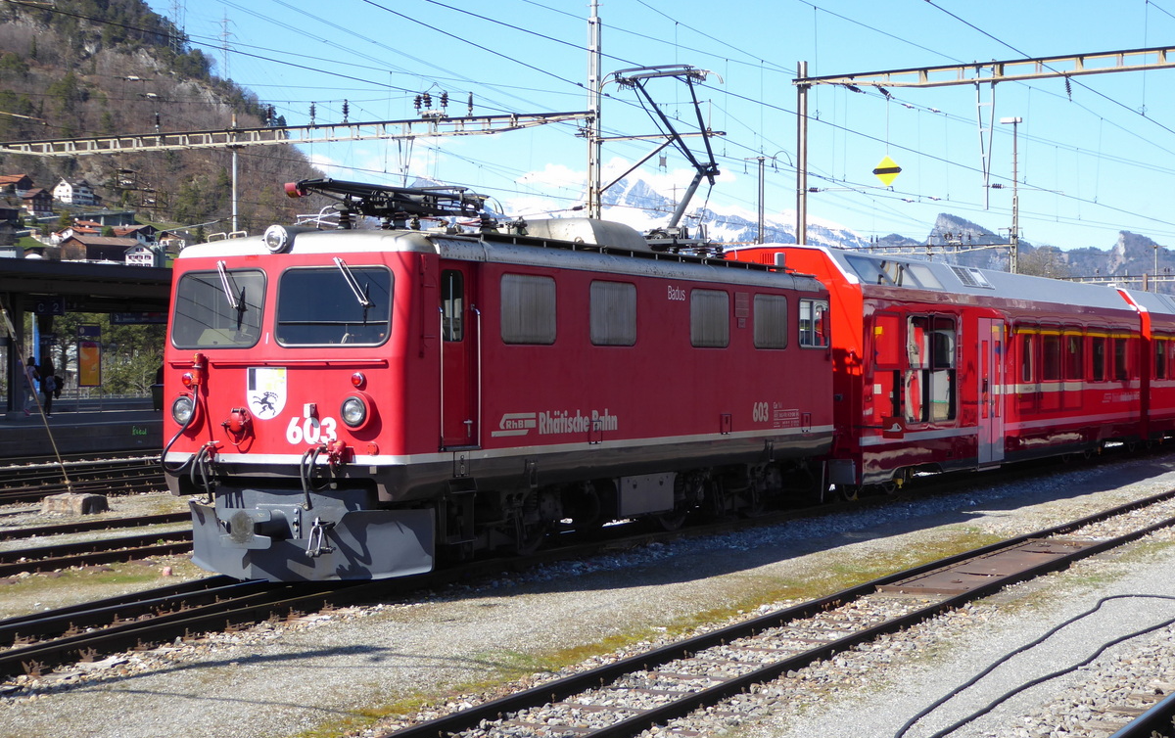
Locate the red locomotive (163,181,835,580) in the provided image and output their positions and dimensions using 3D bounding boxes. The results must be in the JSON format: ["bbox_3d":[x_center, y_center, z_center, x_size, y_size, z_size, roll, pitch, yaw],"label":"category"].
[{"bbox_3d":[-0.324,0.090,24.683,2.630,3.680,12.150,0,0,26],"label":"red locomotive"}]

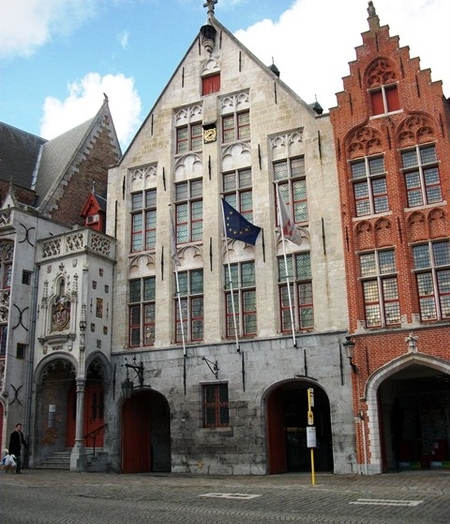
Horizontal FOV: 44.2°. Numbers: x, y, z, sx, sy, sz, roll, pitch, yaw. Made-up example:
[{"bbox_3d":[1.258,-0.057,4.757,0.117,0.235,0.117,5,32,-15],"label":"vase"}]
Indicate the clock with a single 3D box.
[{"bbox_3d":[-0.603,-5.203,22.922,0.596,0.576,0.121,-9,-17,25],"label":"clock"}]

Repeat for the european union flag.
[{"bbox_3d":[0.630,-1.484,20.305,1.515,2.000,0.505,-9,-17,25],"label":"european union flag"}]

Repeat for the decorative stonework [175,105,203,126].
[{"bbox_3d":[-1.558,-6.309,23.880,1.333,0.828,0.222,-9,-17,25],"label":"decorative stonework"}]

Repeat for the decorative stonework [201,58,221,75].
[{"bbox_3d":[-0.611,-8.464,23.977,0.919,0.768,0.222,-9,-17,25],"label":"decorative stonework"}]

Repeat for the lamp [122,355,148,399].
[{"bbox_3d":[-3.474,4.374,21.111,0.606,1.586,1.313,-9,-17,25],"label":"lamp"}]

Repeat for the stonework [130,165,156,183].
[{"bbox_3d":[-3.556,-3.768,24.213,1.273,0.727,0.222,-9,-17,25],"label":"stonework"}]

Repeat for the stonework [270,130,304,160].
[{"bbox_3d":[2.384,-4.514,21.392,1.363,1.010,0.222,-9,-17,25],"label":"stonework"}]

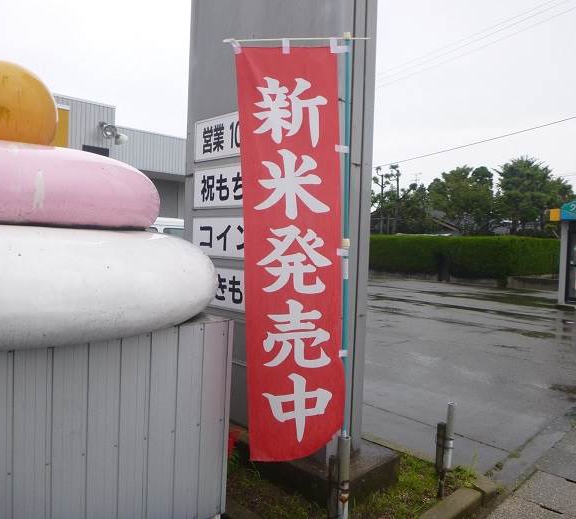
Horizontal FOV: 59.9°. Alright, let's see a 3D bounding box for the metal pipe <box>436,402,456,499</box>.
[{"bbox_3d":[0.901,1.085,2.840,0.080,0.540,0.070,7,2,45],"label":"metal pipe"}]

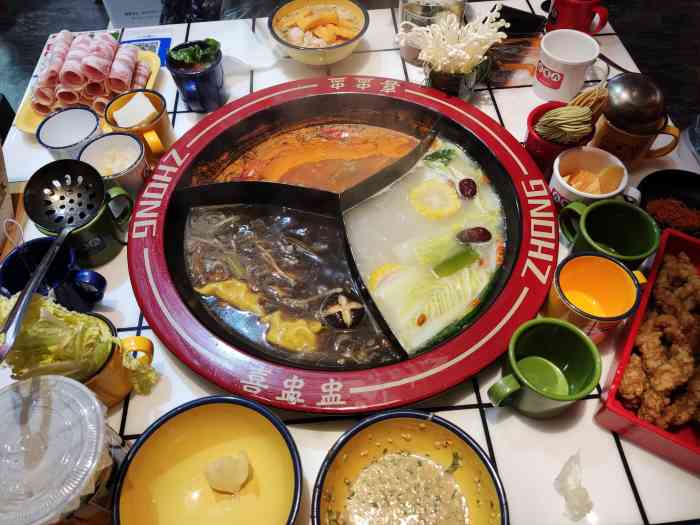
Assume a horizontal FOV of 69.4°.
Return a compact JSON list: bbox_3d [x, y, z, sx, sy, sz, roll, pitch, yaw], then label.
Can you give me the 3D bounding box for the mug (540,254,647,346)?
[{"bbox_3d":[0.238,0.037,0.489,0.091,0.061,0.071,-13,57,-7],"label":"mug"}]

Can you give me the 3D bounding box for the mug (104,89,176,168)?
[{"bbox_3d":[-0.255,-0.164,0.640,0.072,0.063,0.092,-27,59,-15],"label":"mug"}]

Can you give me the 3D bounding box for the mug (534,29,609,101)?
[{"bbox_3d":[0.288,-0.253,0.659,0.091,0.061,0.070,20,59,14],"label":"mug"}]

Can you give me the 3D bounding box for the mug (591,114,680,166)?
[{"bbox_3d":[0.329,-0.146,0.587,0.091,0.061,0.070,10,58,9],"label":"mug"}]

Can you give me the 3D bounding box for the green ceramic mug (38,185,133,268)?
[{"bbox_3d":[-0.284,-0.044,0.559,0.096,0.067,0.075,-22,58,-12],"label":"green ceramic mug"}]

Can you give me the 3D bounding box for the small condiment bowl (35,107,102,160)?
[{"bbox_3d":[-0.341,-0.149,0.637,0.073,0.056,0.073,-5,56,-1],"label":"small condiment bowl"}]

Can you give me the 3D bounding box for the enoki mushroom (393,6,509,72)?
[{"bbox_3d":[0.125,-0.270,0.624,0.124,0.072,0.076,-5,57,-1],"label":"enoki mushroom"}]

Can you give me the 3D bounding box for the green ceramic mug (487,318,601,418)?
[{"bbox_3d":[0.158,0.097,0.432,0.091,0.061,0.070,-22,59,-12],"label":"green ceramic mug"}]

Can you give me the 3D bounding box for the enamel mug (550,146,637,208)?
[{"bbox_3d":[0.267,-0.076,0.562,0.096,0.063,0.075,15,58,12],"label":"enamel mug"}]

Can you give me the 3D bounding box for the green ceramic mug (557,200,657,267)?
[{"bbox_3d":[0.251,-0.024,0.509,0.070,0.061,0.091,-33,61,-18],"label":"green ceramic mug"}]

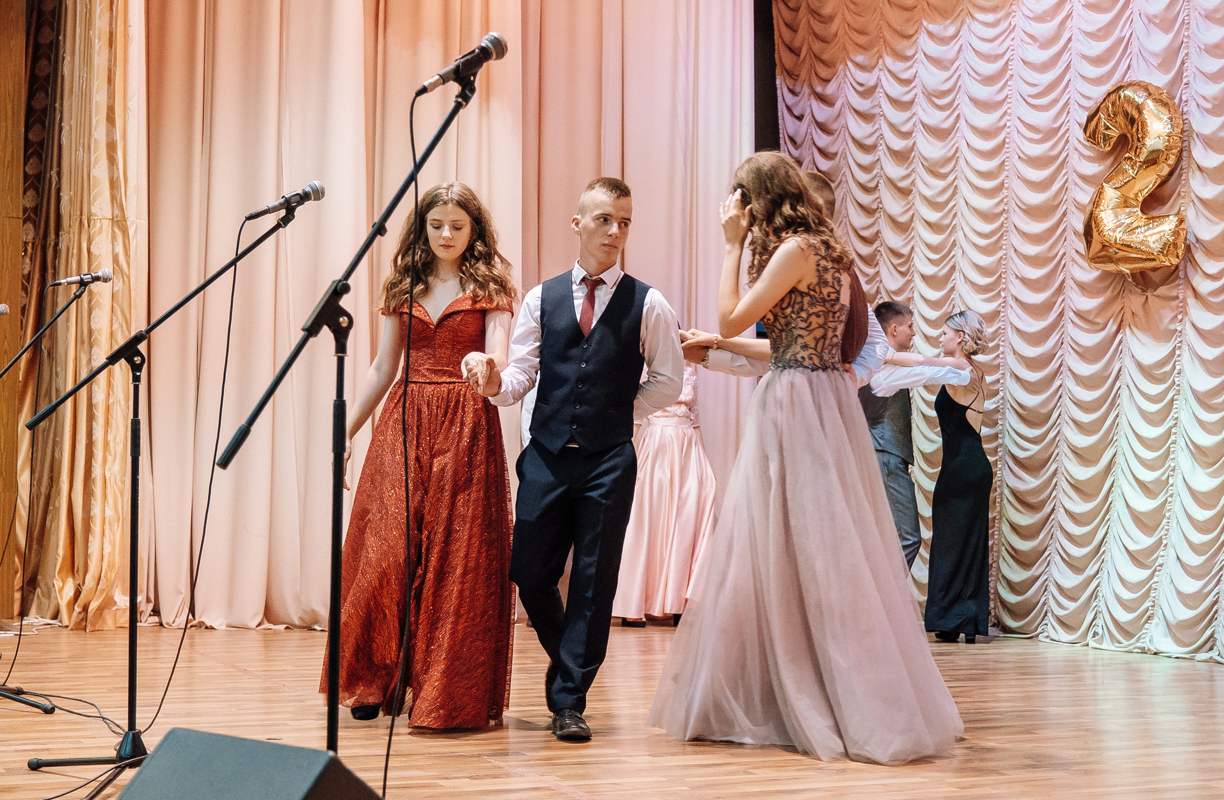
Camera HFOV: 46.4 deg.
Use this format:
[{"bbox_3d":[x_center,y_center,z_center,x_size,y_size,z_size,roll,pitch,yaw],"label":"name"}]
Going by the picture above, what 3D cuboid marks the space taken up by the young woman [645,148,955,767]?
[{"bbox_3d":[0.597,0.125,4.448,0.970,1.810,0.920,-2,-3,27],"label":"young woman"}]

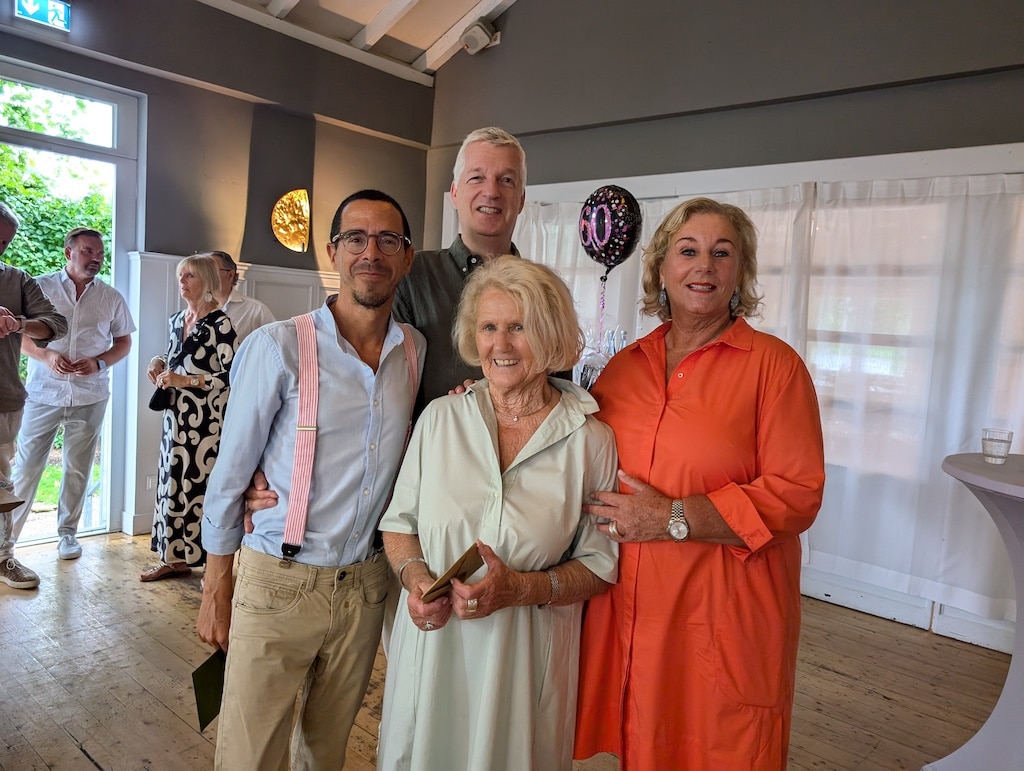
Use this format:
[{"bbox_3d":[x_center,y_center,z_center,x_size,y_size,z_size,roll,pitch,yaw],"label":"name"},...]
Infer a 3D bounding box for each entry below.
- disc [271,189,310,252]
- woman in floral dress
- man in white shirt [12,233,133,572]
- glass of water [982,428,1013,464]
[{"bbox_3d":[-1.483,-1.105,4.760,0.110,0.420,0.260,9,8,43],"label":"disc"},{"bbox_3d":[-1.724,0.154,3.771,0.460,1.680,0.430,8,7,38],"label":"woman in floral dress"},{"bbox_3d":[-2.428,0.035,3.892,0.600,1.800,0.400,1,6,-26],"label":"man in white shirt"},{"bbox_3d":[1.513,0.189,2.215,0.081,0.099,0.081,4,6,0],"label":"glass of water"}]

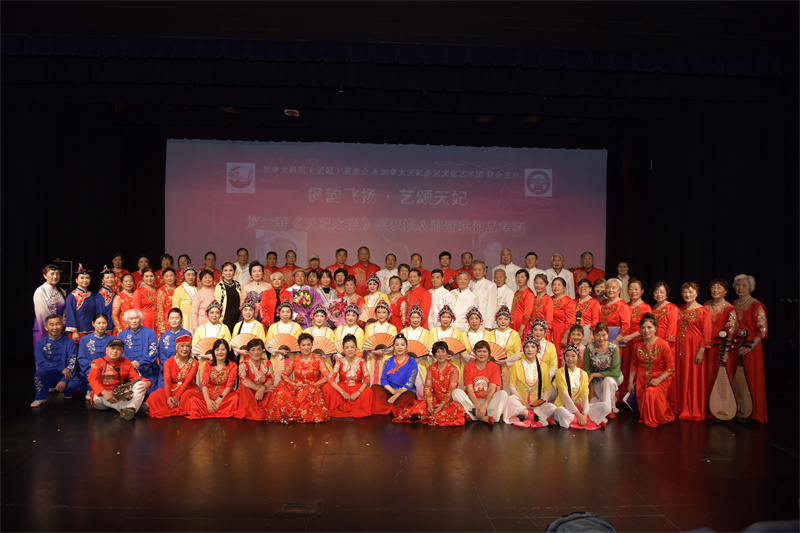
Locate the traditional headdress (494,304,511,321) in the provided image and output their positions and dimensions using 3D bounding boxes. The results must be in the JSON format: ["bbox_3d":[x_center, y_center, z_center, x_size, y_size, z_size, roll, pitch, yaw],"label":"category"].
[{"bbox_3d":[1.240,0.556,6.450,0.200,0.200,0.200,1,0,5],"label":"traditional headdress"}]

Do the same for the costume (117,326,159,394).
[{"bbox_3d":[-3.298,1.221,6.700,0.520,0.920,0.550,1,0,-18],"label":"costume"}]

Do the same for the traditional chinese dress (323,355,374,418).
[{"bbox_3d":[-0.594,1.343,6.030,0.570,0.635,0.520,1,0,-3],"label":"traditional chinese dress"}]

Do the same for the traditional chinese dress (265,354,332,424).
[{"bbox_3d":[-1.151,1.336,6.016,0.740,0.700,0.620,1,0,-8],"label":"traditional chinese dress"}]

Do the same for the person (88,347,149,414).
[{"bbox_3d":[-3.222,1.263,6.159,0.680,0.790,0.660,1,0,-35],"label":"person"}]

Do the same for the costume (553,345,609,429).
[{"bbox_3d":[1.991,1.292,5.880,0.580,0.820,0.550,1,0,3],"label":"costume"}]

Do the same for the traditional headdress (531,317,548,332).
[{"bbox_3d":[1.656,0.692,6.330,0.210,0.200,0.200,1,0,9],"label":"traditional headdress"}]

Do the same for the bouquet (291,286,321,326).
[{"bbox_3d":[-1.232,0.521,6.950,0.390,0.520,0.280,1,0,-8],"label":"bouquet"}]

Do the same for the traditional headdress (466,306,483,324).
[{"bbox_3d":[0.901,0.590,6.450,0.200,0.210,0.200,1,0,5],"label":"traditional headdress"}]

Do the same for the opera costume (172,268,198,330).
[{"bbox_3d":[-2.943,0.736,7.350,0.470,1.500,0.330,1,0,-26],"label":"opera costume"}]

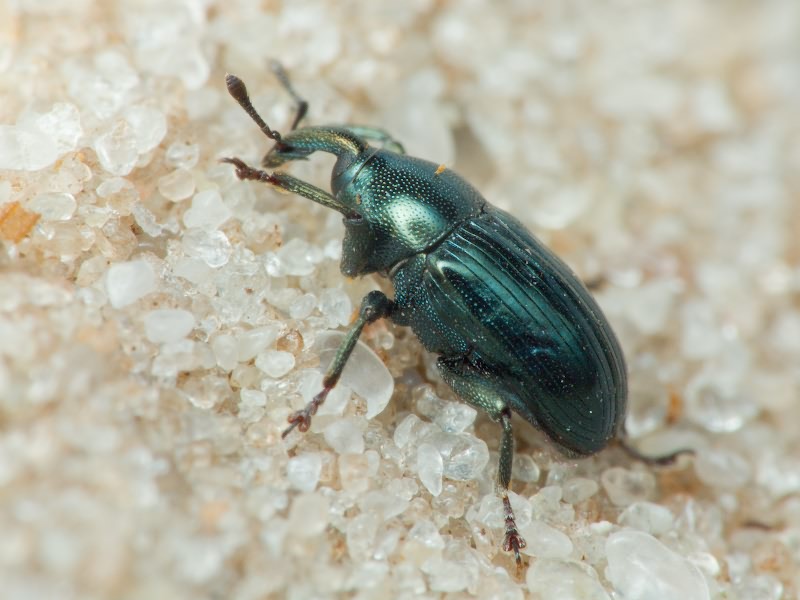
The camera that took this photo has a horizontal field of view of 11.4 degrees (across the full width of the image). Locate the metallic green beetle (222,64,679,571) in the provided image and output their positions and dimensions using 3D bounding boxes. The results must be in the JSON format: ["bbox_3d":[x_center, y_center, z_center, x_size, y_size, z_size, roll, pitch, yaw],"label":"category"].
[{"bbox_3d":[0.000,0.000,0.043,0.006,0.002,0.004,47,38,6],"label":"metallic green beetle"}]

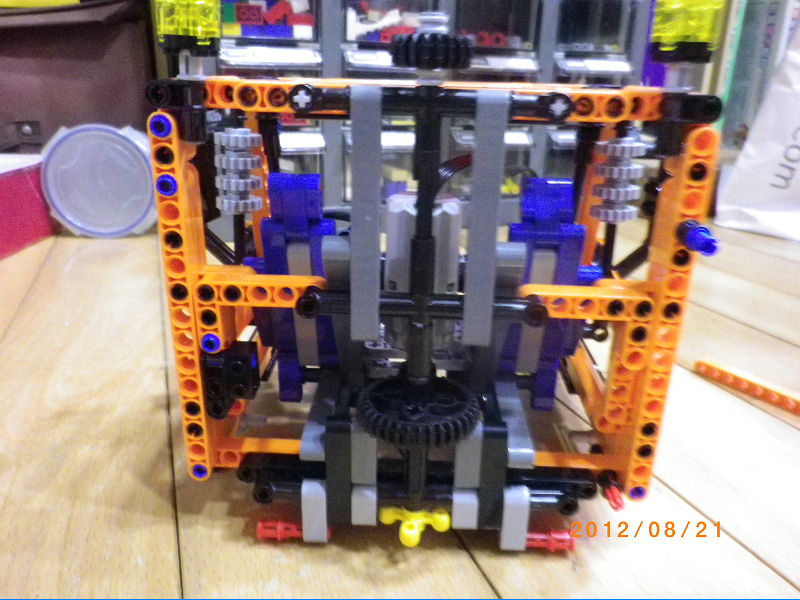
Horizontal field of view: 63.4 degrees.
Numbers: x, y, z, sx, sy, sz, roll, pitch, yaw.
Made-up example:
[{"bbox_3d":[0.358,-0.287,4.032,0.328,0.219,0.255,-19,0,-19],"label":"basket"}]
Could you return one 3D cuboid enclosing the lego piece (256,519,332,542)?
[{"bbox_3d":[-0.035,0.076,0.214,0.024,0.007,0.007,2,22,2],"label":"lego piece"}]

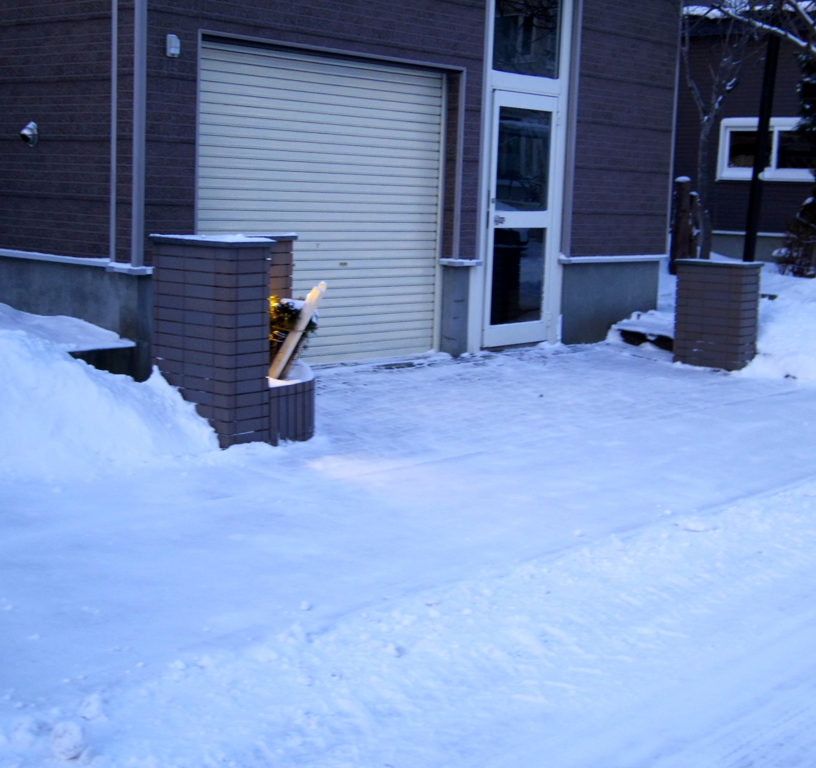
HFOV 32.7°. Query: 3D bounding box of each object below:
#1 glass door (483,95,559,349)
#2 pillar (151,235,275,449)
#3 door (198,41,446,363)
[{"bbox_3d":[0.938,-1.364,11.611,0.060,2.092,0.919,9,11,41],"label":"glass door"},{"bbox_3d":[-1.034,-0.233,7.266,0.632,1.059,0.305,9,11,41],"label":"pillar"},{"bbox_3d":[-0.575,-1.233,9.950,0.100,2.183,2.519,9,11,41],"label":"door"}]

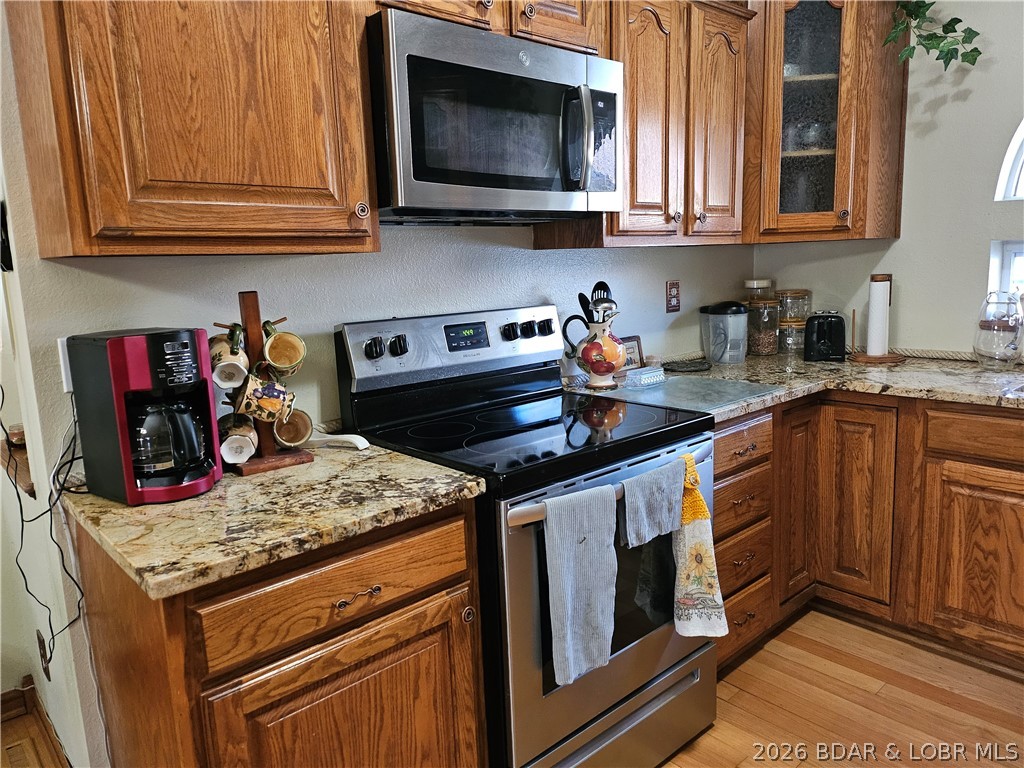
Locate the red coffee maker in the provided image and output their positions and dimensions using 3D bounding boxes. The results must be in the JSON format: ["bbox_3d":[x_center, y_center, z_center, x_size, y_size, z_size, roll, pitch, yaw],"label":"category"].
[{"bbox_3d":[-0.732,0.056,1.445,0.224,0.318,0.195,5,12,38],"label":"red coffee maker"}]

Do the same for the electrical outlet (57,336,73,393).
[{"bbox_3d":[-0.913,-0.043,1.503,0.072,0.115,0.010,-10,12,-41],"label":"electrical outlet"}]

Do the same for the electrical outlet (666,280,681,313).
[{"bbox_3d":[0.657,-0.353,2.874,0.085,0.126,0.008,-10,12,-41],"label":"electrical outlet"}]

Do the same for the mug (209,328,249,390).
[{"bbox_3d":[-0.631,-0.064,1.588,0.084,0.114,0.088,2,42,-38],"label":"mug"}]

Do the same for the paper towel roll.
[{"bbox_3d":[1.434,-0.268,2.775,0.083,0.316,0.083,2,10,27],"label":"paper towel roll"}]

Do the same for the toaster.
[{"bbox_3d":[1.290,-0.205,2.933,0.154,0.188,0.250,1,10,21],"label":"toaster"}]

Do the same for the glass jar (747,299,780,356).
[{"bbox_3d":[1.103,-0.249,3.101,0.127,0.235,0.127,1,10,20],"label":"glass jar"}]

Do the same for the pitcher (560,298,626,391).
[{"bbox_3d":[0.283,-0.128,2.433,0.217,0.278,0.175,-1,9,7],"label":"pitcher"}]

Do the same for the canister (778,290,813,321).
[{"bbox_3d":[1.210,-0.337,3.044,0.138,0.135,0.138,1,10,21],"label":"canister"}]

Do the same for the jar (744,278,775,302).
[{"bbox_3d":[1.090,-0.410,3.141,0.112,0.099,0.112,-2,9,0],"label":"jar"}]

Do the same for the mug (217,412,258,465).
[{"bbox_3d":[-0.621,0.109,1.617,0.084,0.114,0.088,2,42,-38],"label":"mug"}]

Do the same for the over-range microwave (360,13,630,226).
[{"bbox_3d":[-0.093,-0.641,1.887,0.757,0.418,0.416,-10,12,-41],"label":"over-range microwave"}]

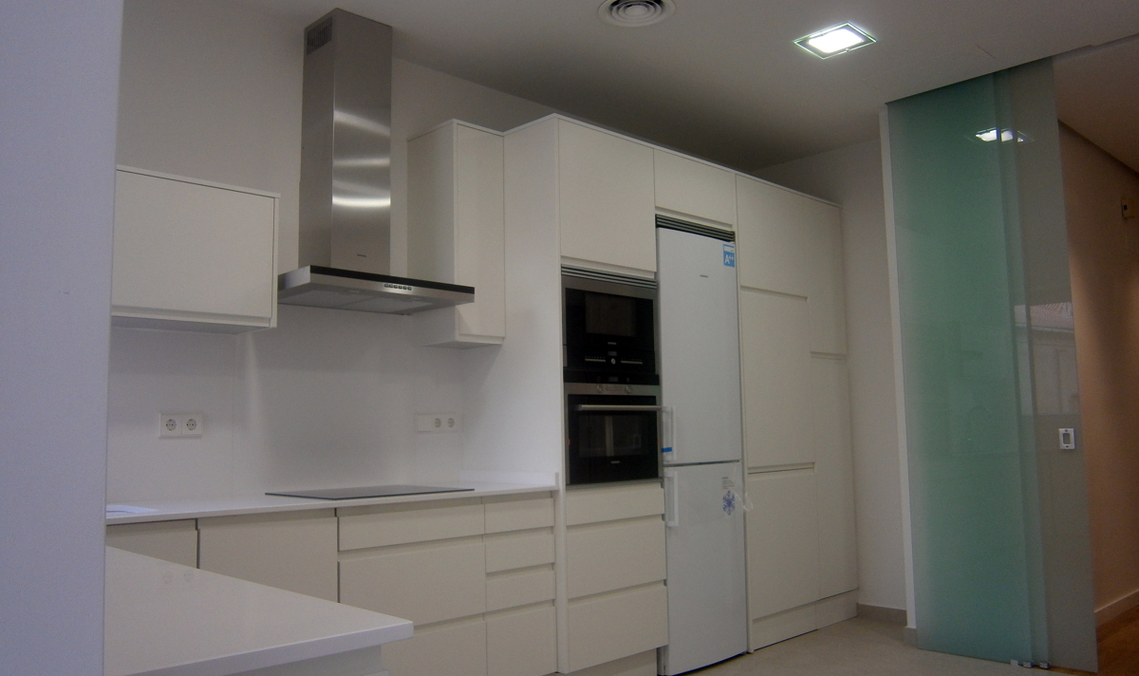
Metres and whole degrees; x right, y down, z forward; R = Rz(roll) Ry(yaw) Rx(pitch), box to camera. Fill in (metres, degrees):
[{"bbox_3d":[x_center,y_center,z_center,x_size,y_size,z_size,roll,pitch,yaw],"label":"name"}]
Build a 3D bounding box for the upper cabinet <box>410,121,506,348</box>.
[{"bbox_3d":[-0.508,-0.432,3.820,0.263,0.955,0.364,5,-8,-43],"label":"upper cabinet"}]

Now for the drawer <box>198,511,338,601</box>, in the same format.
[{"bbox_3d":[-1.122,0.924,2.852,0.456,0.719,0.596,5,-8,-43],"label":"drawer"}]

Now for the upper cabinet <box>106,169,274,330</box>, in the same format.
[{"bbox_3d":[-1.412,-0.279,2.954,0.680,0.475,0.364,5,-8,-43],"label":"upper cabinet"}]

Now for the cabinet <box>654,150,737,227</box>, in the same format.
[{"bbox_3d":[0.426,-0.697,4.454,0.640,0.300,0.620,5,-8,-43],"label":"cabinet"}]

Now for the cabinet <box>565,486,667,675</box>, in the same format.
[{"bbox_3d":[-0.004,1.015,3.845,0.610,0.712,0.620,5,-8,-43],"label":"cabinet"}]

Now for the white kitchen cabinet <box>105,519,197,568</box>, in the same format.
[{"bbox_3d":[-1.481,0.895,2.519,0.515,0.719,0.596,5,-8,-43],"label":"white kitchen cabinet"}]

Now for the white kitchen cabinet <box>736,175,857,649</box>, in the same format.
[{"bbox_3d":[1.058,0.395,4.916,1.044,2.421,0.620,5,-8,-43],"label":"white kitchen cabinet"}]

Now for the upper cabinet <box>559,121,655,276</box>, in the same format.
[{"bbox_3d":[-0.031,-0.589,4.012,0.615,0.592,0.620,5,-8,-43],"label":"upper cabinet"}]

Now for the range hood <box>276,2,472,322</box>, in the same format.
[{"bbox_3d":[-0.820,-0.729,3.481,0.714,1.177,0.483,5,-8,-43],"label":"range hood"}]

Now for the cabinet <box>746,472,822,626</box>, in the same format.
[{"bbox_3d":[0.932,1.088,4.701,0.630,0.716,0.600,5,-8,-43],"label":"cabinet"}]

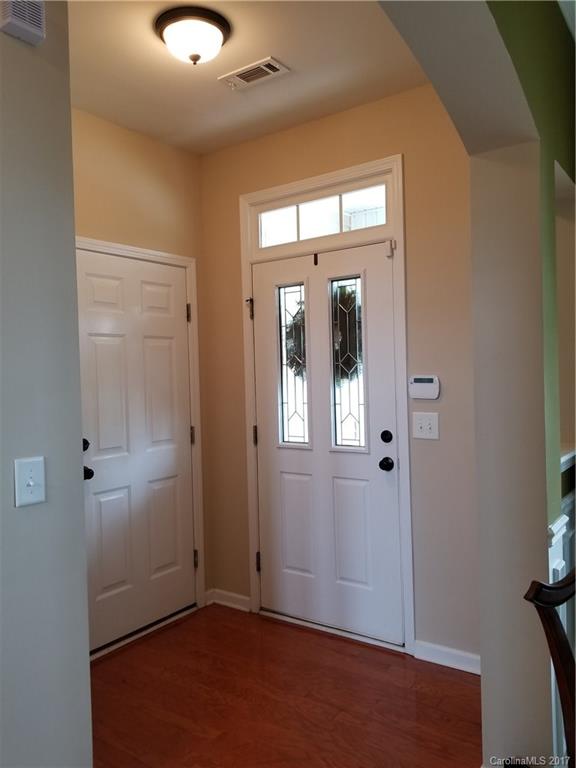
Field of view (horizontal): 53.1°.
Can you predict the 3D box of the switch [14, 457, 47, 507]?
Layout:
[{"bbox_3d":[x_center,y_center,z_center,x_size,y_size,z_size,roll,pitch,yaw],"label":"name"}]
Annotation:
[{"bbox_3d":[-0.678,0.259,1.529,0.020,0.123,0.081,-1,1,36],"label":"switch"}]

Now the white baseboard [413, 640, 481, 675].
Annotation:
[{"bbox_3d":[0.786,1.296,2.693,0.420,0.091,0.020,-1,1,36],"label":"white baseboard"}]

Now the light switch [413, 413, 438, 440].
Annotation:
[{"bbox_3d":[0.654,0.200,2.746,0.131,0.125,0.020,-1,1,36],"label":"light switch"}]

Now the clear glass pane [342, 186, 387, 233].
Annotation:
[{"bbox_3d":[0.389,-0.891,2.941,0.248,0.198,0.020,-1,1,36],"label":"clear glass pane"}]

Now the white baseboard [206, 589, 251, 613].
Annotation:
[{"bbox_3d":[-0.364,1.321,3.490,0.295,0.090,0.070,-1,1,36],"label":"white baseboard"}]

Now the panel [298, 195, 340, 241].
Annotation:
[{"bbox_3d":[0.169,-0.888,3.100,0.261,0.198,0.020,-1,1,36],"label":"panel"}]

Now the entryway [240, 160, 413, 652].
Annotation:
[{"bbox_3d":[0.171,0.123,3.113,1.030,2.457,0.120,-1,1,36],"label":"entryway"}]

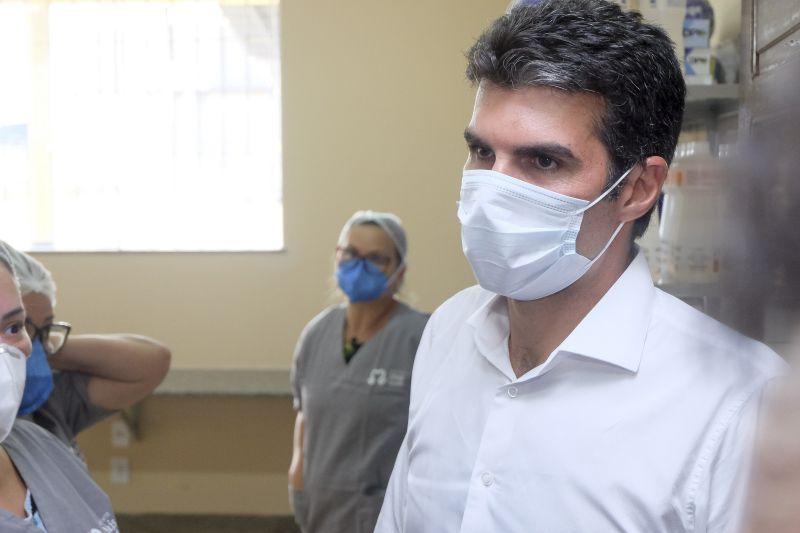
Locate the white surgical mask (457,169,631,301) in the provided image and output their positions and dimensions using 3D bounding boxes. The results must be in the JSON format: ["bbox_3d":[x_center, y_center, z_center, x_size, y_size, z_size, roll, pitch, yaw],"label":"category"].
[{"bbox_3d":[0.110,-0.036,1.180,0.150,0.120,0.125,13,13,41],"label":"white surgical mask"}]

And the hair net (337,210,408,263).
[{"bbox_3d":[-0.070,-0.072,3.420,0.170,0.145,0.200,1,4,21],"label":"hair net"}]

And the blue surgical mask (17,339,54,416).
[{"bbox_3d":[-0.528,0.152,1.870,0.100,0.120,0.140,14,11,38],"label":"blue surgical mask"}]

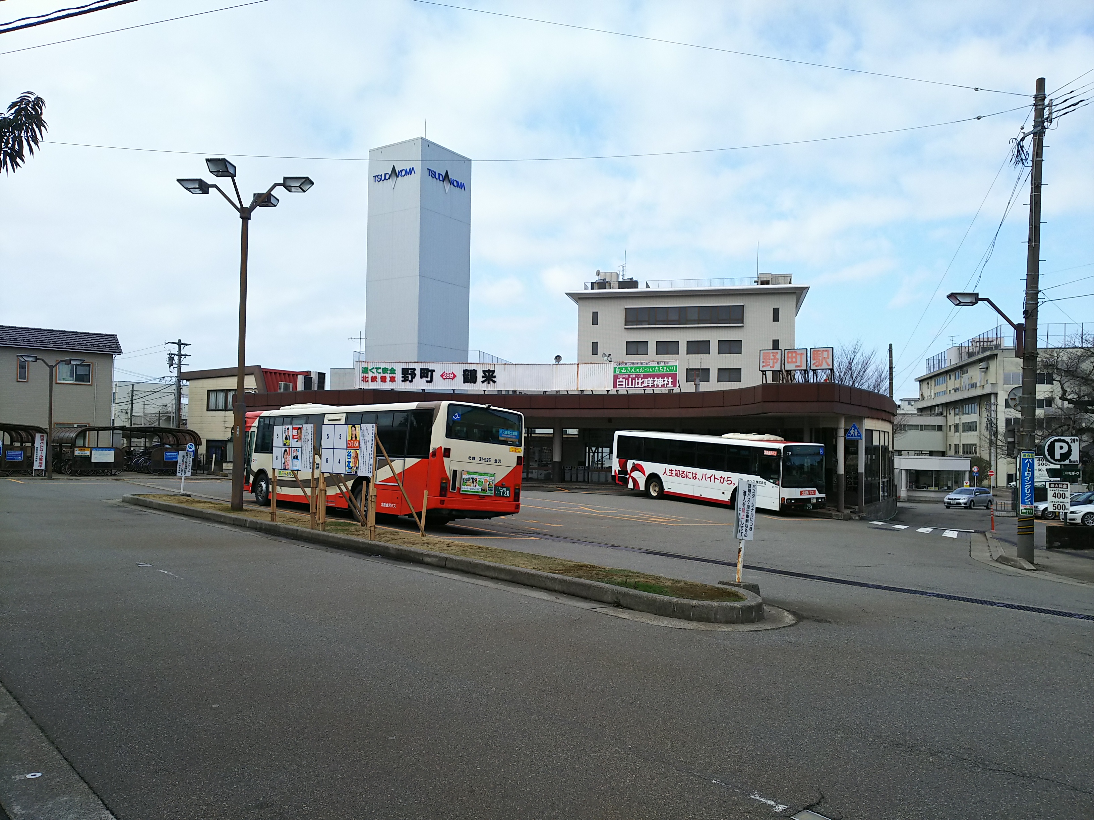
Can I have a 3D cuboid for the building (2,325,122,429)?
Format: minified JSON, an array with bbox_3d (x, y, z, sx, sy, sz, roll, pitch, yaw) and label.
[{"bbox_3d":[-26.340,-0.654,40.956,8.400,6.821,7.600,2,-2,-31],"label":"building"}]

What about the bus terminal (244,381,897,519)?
[{"bbox_3d":[0.609,1.865,43.910,31.500,5.100,16.500,0,-2,31],"label":"bus terminal"}]

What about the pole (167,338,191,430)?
[{"bbox_3d":[-25.621,-0.573,57.026,1.800,8.671,0.600,2,-2,-27],"label":"pole"}]

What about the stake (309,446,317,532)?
[{"bbox_3d":[-4.460,1.470,15.750,0.090,1.660,0.100,3,-3,-44],"label":"stake"}]

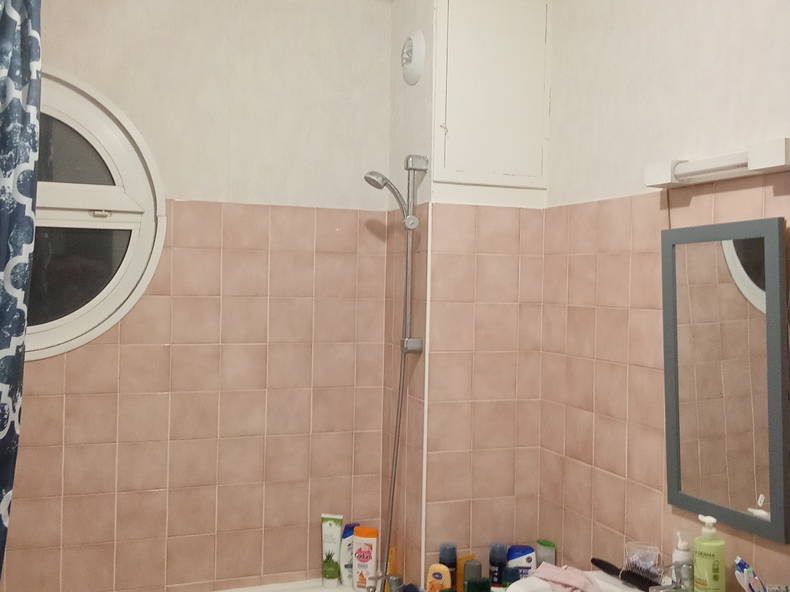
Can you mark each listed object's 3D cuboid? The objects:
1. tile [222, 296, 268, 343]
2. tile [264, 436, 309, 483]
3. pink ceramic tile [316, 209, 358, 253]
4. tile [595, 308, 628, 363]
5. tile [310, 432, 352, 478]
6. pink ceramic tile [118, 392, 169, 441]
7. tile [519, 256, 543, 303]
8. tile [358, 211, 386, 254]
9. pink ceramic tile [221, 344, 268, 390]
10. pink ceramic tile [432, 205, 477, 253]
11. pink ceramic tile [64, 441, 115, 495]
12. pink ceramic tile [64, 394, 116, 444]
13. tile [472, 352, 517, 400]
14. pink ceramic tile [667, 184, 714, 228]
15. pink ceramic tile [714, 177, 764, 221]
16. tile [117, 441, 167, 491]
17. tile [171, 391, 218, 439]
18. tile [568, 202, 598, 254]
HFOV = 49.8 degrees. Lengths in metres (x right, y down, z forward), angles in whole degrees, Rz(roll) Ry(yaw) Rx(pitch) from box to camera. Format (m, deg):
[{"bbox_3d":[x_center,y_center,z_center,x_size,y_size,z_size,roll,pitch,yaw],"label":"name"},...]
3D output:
[{"bbox_3d":[-0.479,0.078,2.711,0.148,0.147,0.010,1,1,-21],"label":"tile"},{"bbox_3d":[-0.358,0.539,2.828,0.150,0.150,0.010,1,1,-21],"label":"tile"},{"bbox_3d":[-0.196,-0.217,2.847,0.150,0.143,0.010,1,1,-21],"label":"pink ceramic tile"},{"bbox_3d":[0.604,0.109,2.349,0.010,0.149,0.149,1,1,-21],"label":"tile"},{"bbox_3d":[-0.211,0.537,2.855,0.149,0.149,0.010,1,1,-21],"label":"tile"},{"bbox_3d":[-0.767,0.372,2.610,0.148,0.148,0.010,1,1,-21],"label":"pink ceramic tile"},{"bbox_3d":[0.431,-0.054,2.708,0.084,0.150,0.010,1,1,-21],"label":"tile"},{"bbox_3d":[-0.077,-0.211,2.859,0.097,0.144,0.010,1,1,-21],"label":"tile"},{"bbox_3d":[-0.488,0.230,2.744,0.149,0.149,0.010,1,1,-21],"label":"pink ceramic tile"},{"bbox_3d":[0.177,-0.201,2.541,0.142,0.144,0.010,1,1,-21],"label":"pink ceramic tile"},{"bbox_3d":[-0.913,0.519,2.554,0.149,0.149,0.010,1,1,-21],"label":"pink ceramic tile"},{"bbox_3d":[-0.926,0.376,2.608,0.150,0.150,0.010,1,1,-21],"label":"pink ceramic tile"},{"bbox_3d":[0.312,0.251,2.655,0.150,0.150,0.010,1,1,-21],"label":"tile"},{"bbox_3d":[0.718,-0.187,2.058,0.009,0.149,0.149,1,1,-21],"label":"pink ceramic tile"},{"bbox_3d":[0.760,-0.179,1.880,0.010,0.144,0.148,1,1,-21],"label":"pink ceramic tile"},{"bbox_3d":[-0.777,0.527,2.634,0.149,0.149,0.009,1,1,-21],"label":"tile"},{"bbox_3d":[-0.627,0.373,2.661,0.150,0.149,0.010,1,1,-21],"label":"tile"},{"bbox_3d":[0.555,-0.194,2.487,0.010,0.145,0.149,1,1,-21],"label":"tile"}]

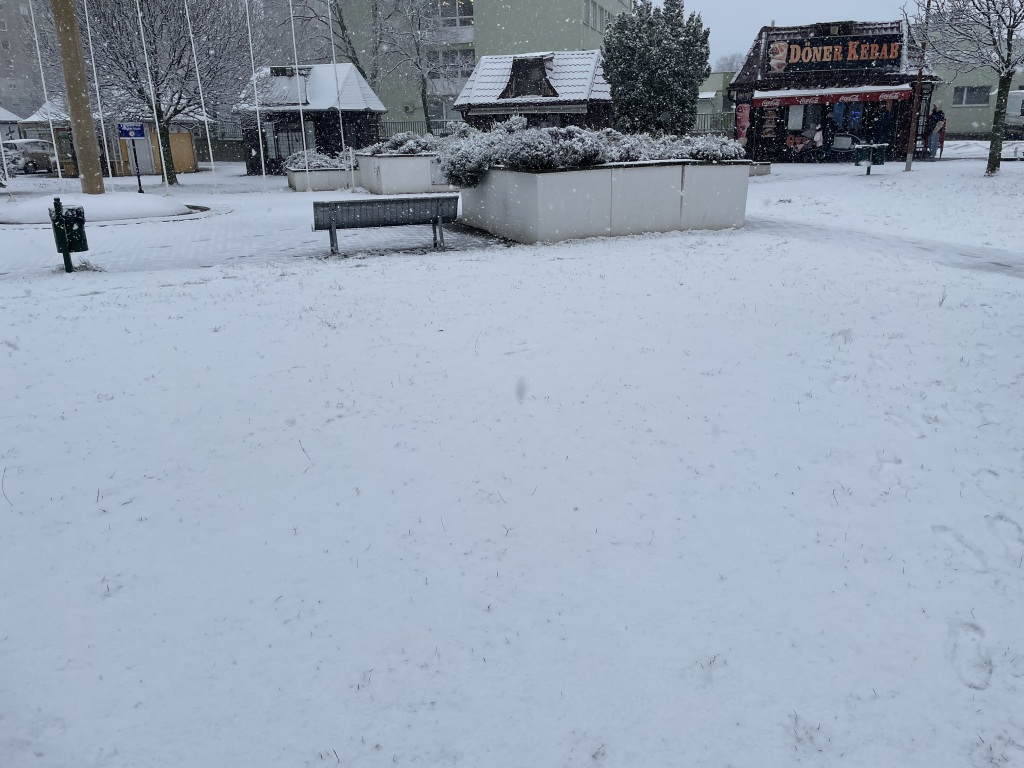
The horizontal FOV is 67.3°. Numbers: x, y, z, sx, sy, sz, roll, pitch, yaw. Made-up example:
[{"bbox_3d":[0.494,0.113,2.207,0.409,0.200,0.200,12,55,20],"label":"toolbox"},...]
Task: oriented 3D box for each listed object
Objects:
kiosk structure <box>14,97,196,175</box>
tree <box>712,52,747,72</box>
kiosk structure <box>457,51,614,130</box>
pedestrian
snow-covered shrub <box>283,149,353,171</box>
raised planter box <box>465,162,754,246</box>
[{"bbox_3d":[-17.774,-11.037,34.677,7.600,3.200,3.800,-11,21,-26],"label":"kiosk structure"},{"bbox_3d":[19.193,-25.544,67.899,5.500,8.200,5.500,4,19,15],"label":"tree"},{"bbox_3d":[1.232,-10.993,31.133,6.700,4.450,3.600,4,19,15],"label":"kiosk structure"},{"bbox_3d":[13.813,-8.171,25.113,0.550,1.740,0.550,-6,19,-14],"label":"pedestrian"},{"bbox_3d":[-5.800,-7.006,23.899,2.100,0.700,1.600,-5,19,-11],"label":"snow-covered shrub"},{"bbox_3d":[1.493,-3.328,13.484,3.650,1.030,3.800,-7,19,-17],"label":"raised planter box"}]

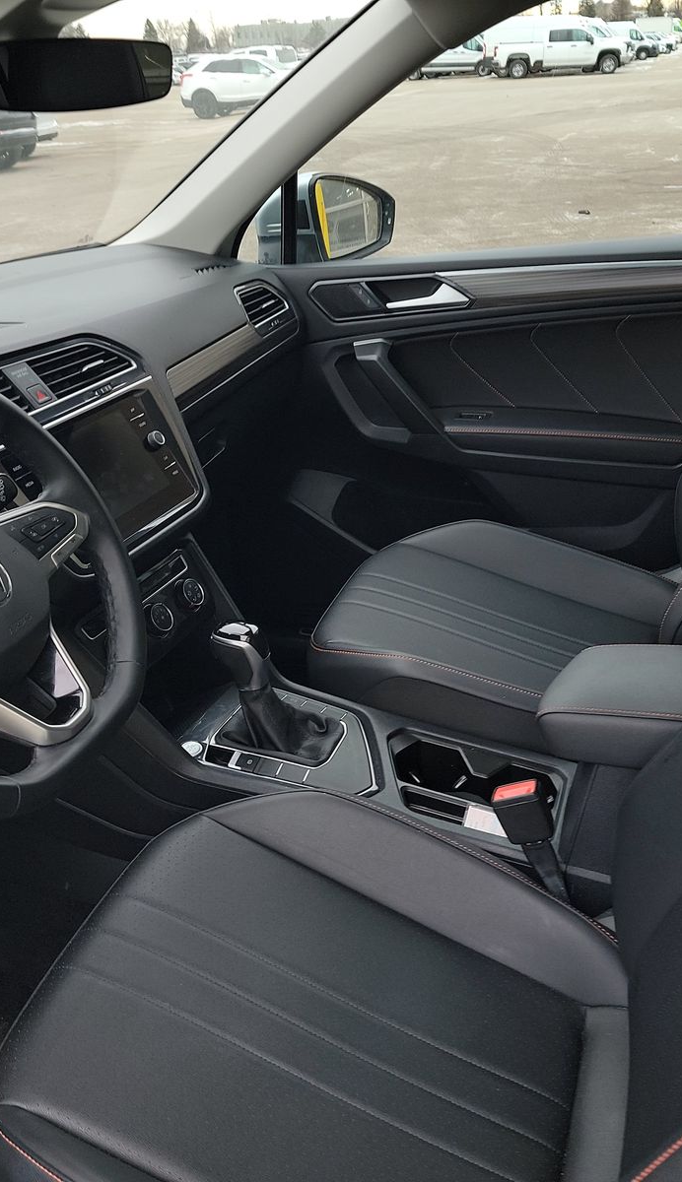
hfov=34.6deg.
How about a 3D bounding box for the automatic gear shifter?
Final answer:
[{"bbox_3d":[-0.064,0.097,1.216,0.160,0.150,0.115,5,27,17],"label":"automatic gear shifter"}]

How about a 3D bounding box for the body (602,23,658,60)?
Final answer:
[{"bbox_3d":[19.841,-39.550,78.768,5.900,2.450,2.050,4,27,14],"label":"body"}]

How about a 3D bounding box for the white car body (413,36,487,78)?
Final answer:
[{"bbox_3d":[6.032,-29.635,60.285,5.900,2.350,2.050,2,27,11],"label":"white car body"}]

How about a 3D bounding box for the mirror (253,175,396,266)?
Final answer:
[{"bbox_3d":[-0.040,-0.651,1.936,0.170,0.170,0.230,16,32,34],"label":"mirror"}]

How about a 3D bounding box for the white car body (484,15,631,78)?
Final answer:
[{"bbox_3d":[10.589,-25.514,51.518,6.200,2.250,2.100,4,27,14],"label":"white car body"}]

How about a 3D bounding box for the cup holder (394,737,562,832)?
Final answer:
[{"bbox_3d":[0.138,0.231,1.185,0.215,0.075,0.155,5,27,17],"label":"cup holder"}]

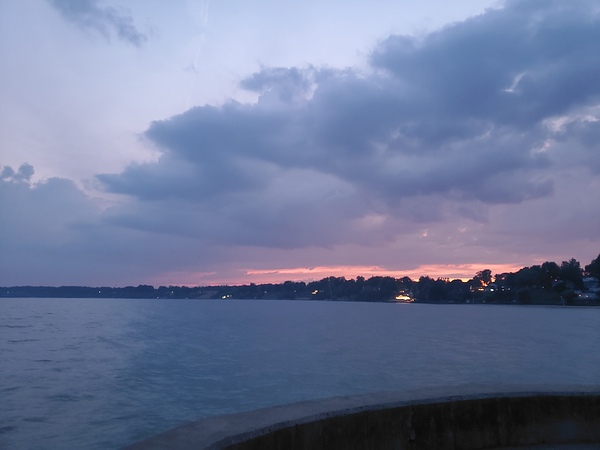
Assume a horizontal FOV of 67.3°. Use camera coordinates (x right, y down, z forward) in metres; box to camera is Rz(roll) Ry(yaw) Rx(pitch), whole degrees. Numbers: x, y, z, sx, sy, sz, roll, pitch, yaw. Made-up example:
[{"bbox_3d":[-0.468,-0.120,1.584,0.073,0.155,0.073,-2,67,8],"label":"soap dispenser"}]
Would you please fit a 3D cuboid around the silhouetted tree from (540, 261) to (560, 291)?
[{"bbox_3d":[106.710,21.510,192.000,7.500,12.910,7.500,-5,-10,29],"label":"silhouetted tree"}]

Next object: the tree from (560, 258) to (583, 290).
[{"bbox_3d":[114.460,20.870,190.000,8.160,13.630,8.160,-5,-11,31],"label":"tree"}]

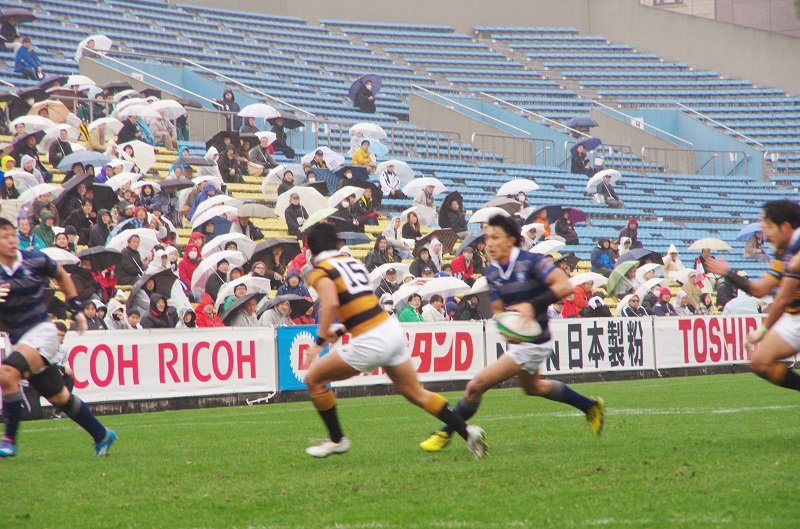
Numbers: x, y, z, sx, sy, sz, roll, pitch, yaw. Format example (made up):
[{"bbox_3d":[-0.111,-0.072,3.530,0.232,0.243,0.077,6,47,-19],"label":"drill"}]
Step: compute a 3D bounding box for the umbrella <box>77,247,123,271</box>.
[{"bbox_3d":[-5.074,0.050,75.937,0.840,0.720,0.840,-16,-26,17],"label":"umbrella"}]

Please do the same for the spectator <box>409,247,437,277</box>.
[{"bbox_3d":[0.477,0.297,85.733,0.560,1.250,0.780,-1,-1,-20],"label":"spectator"}]

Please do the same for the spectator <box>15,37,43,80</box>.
[{"bbox_3d":[-9.659,-5.288,117.018,0.800,1.250,0.560,-2,-1,27],"label":"spectator"}]

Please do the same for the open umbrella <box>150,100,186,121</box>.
[{"bbox_3d":[-5.510,-3.444,104.460,1.000,0.780,1.000,6,-6,23],"label":"open umbrella"}]

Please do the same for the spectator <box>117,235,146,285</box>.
[{"bbox_3d":[-4.054,0.168,69.902,0.750,1.250,0.550,-2,-1,38],"label":"spectator"}]

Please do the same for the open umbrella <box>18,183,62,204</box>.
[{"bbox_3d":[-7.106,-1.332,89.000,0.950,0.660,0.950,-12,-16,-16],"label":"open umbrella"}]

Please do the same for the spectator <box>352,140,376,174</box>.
[{"bbox_3d":[-0.795,-2.547,113.900,0.800,1.200,0.520,-1,-1,32],"label":"spectator"}]

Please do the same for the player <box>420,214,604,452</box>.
[{"bbox_3d":[0.678,0.416,27.000,1.250,1.450,0.750,-1,-1,-40],"label":"player"}]

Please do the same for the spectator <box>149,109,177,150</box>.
[{"bbox_3d":[-5.413,-3.046,104.404,0.580,1.200,0.750,-1,-1,-45],"label":"spectator"}]

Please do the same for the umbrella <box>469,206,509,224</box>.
[{"bbox_3d":[1.940,-0.833,93.984,0.970,0.780,0.970,-10,-3,22],"label":"umbrella"}]

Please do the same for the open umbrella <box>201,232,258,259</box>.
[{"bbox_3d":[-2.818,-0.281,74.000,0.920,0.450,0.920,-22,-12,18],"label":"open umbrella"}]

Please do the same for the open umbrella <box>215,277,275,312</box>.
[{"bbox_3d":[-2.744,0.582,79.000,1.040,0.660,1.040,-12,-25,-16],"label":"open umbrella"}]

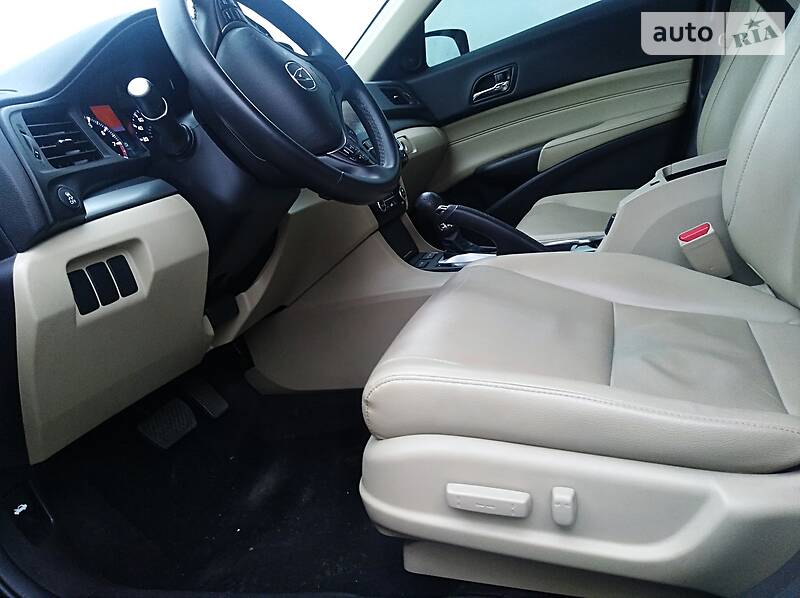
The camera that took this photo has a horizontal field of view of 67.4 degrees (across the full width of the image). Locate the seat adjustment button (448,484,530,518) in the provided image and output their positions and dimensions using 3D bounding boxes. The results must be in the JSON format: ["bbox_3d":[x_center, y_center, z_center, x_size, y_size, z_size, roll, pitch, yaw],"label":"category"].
[{"bbox_3d":[0.080,0.181,0.540,0.074,0.018,0.015,0,19,23],"label":"seat adjustment button"}]

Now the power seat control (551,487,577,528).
[{"bbox_3d":[0.141,0.177,0.513,0.019,0.030,0.014,0,19,23],"label":"power seat control"}]

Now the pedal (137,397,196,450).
[{"bbox_3d":[-0.419,0.224,1.080,0.020,0.062,0.102,-47,-3,29],"label":"pedal"}]

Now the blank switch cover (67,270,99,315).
[{"bbox_3d":[-0.317,-0.006,0.600,0.011,0.041,0.021,-6,16,25],"label":"blank switch cover"}]

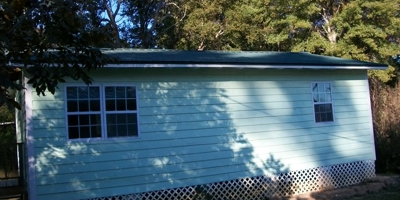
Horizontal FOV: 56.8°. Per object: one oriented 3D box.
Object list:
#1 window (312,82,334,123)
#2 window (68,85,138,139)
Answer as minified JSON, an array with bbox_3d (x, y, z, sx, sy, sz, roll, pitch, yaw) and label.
[{"bbox_3d":[3.542,0.077,10.617,0.762,1.185,0.100,-2,-6,-25],"label":"window"},{"bbox_3d":[-2.094,0.249,8.011,1.571,1.210,0.100,-2,-6,-25],"label":"window"}]

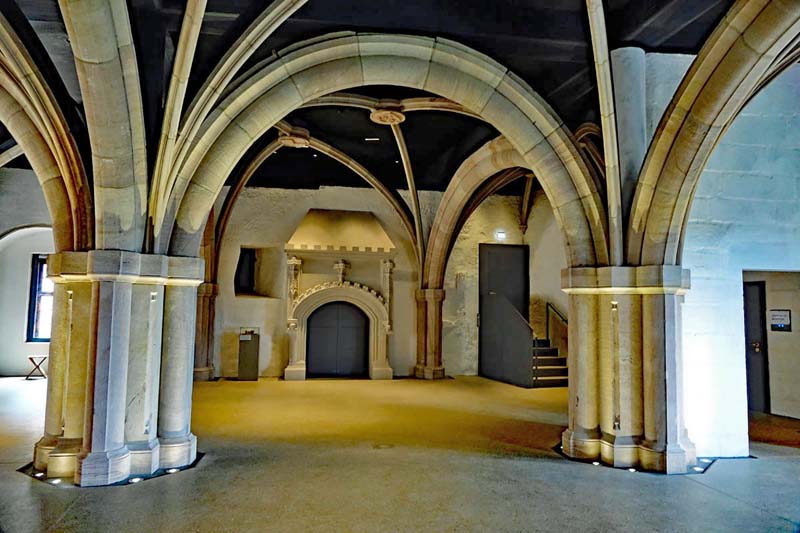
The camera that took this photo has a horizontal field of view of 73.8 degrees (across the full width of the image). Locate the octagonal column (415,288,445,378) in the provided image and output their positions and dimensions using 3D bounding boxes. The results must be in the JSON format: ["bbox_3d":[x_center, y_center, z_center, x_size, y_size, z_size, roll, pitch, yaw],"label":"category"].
[{"bbox_3d":[0.661,1.507,11.900,0.640,1.980,0.580,2,-5,-14],"label":"octagonal column"}]

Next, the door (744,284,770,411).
[{"bbox_3d":[5.628,1.290,8.828,0.100,2.060,0.960,3,-5,-22],"label":"door"}]

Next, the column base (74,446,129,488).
[{"bbox_3d":[-2.654,1.747,4.752,0.490,0.270,0.450,2,-5,-17],"label":"column base"}]

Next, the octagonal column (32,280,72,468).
[{"bbox_3d":[-3.213,1.022,5.177,0.430,1.760,0.430,2,-5,-17],"label":"octagonal column"}]

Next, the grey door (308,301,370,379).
[{"bbox_3d":[-1.321,1.612,11.668,1.370,1.660,0.280,2,-5,-12],"label":"grey door"}]

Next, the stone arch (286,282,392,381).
[{"bbox_3d":[-1.287,1.394,11.695,2.270,2.100,0.420,2,-5,-12],"label":"stone arch"}]

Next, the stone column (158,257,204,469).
[{"bbox_3d":[-2.268,0.928,5.350,0.470,2.010,0.470,2,-5,-17],"label":"stone column"}]

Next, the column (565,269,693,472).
[{"bbox_3d":[2.496,1.052,5.906,1.270,2.030,1.270,2,-5,-17],"label":"column"}]

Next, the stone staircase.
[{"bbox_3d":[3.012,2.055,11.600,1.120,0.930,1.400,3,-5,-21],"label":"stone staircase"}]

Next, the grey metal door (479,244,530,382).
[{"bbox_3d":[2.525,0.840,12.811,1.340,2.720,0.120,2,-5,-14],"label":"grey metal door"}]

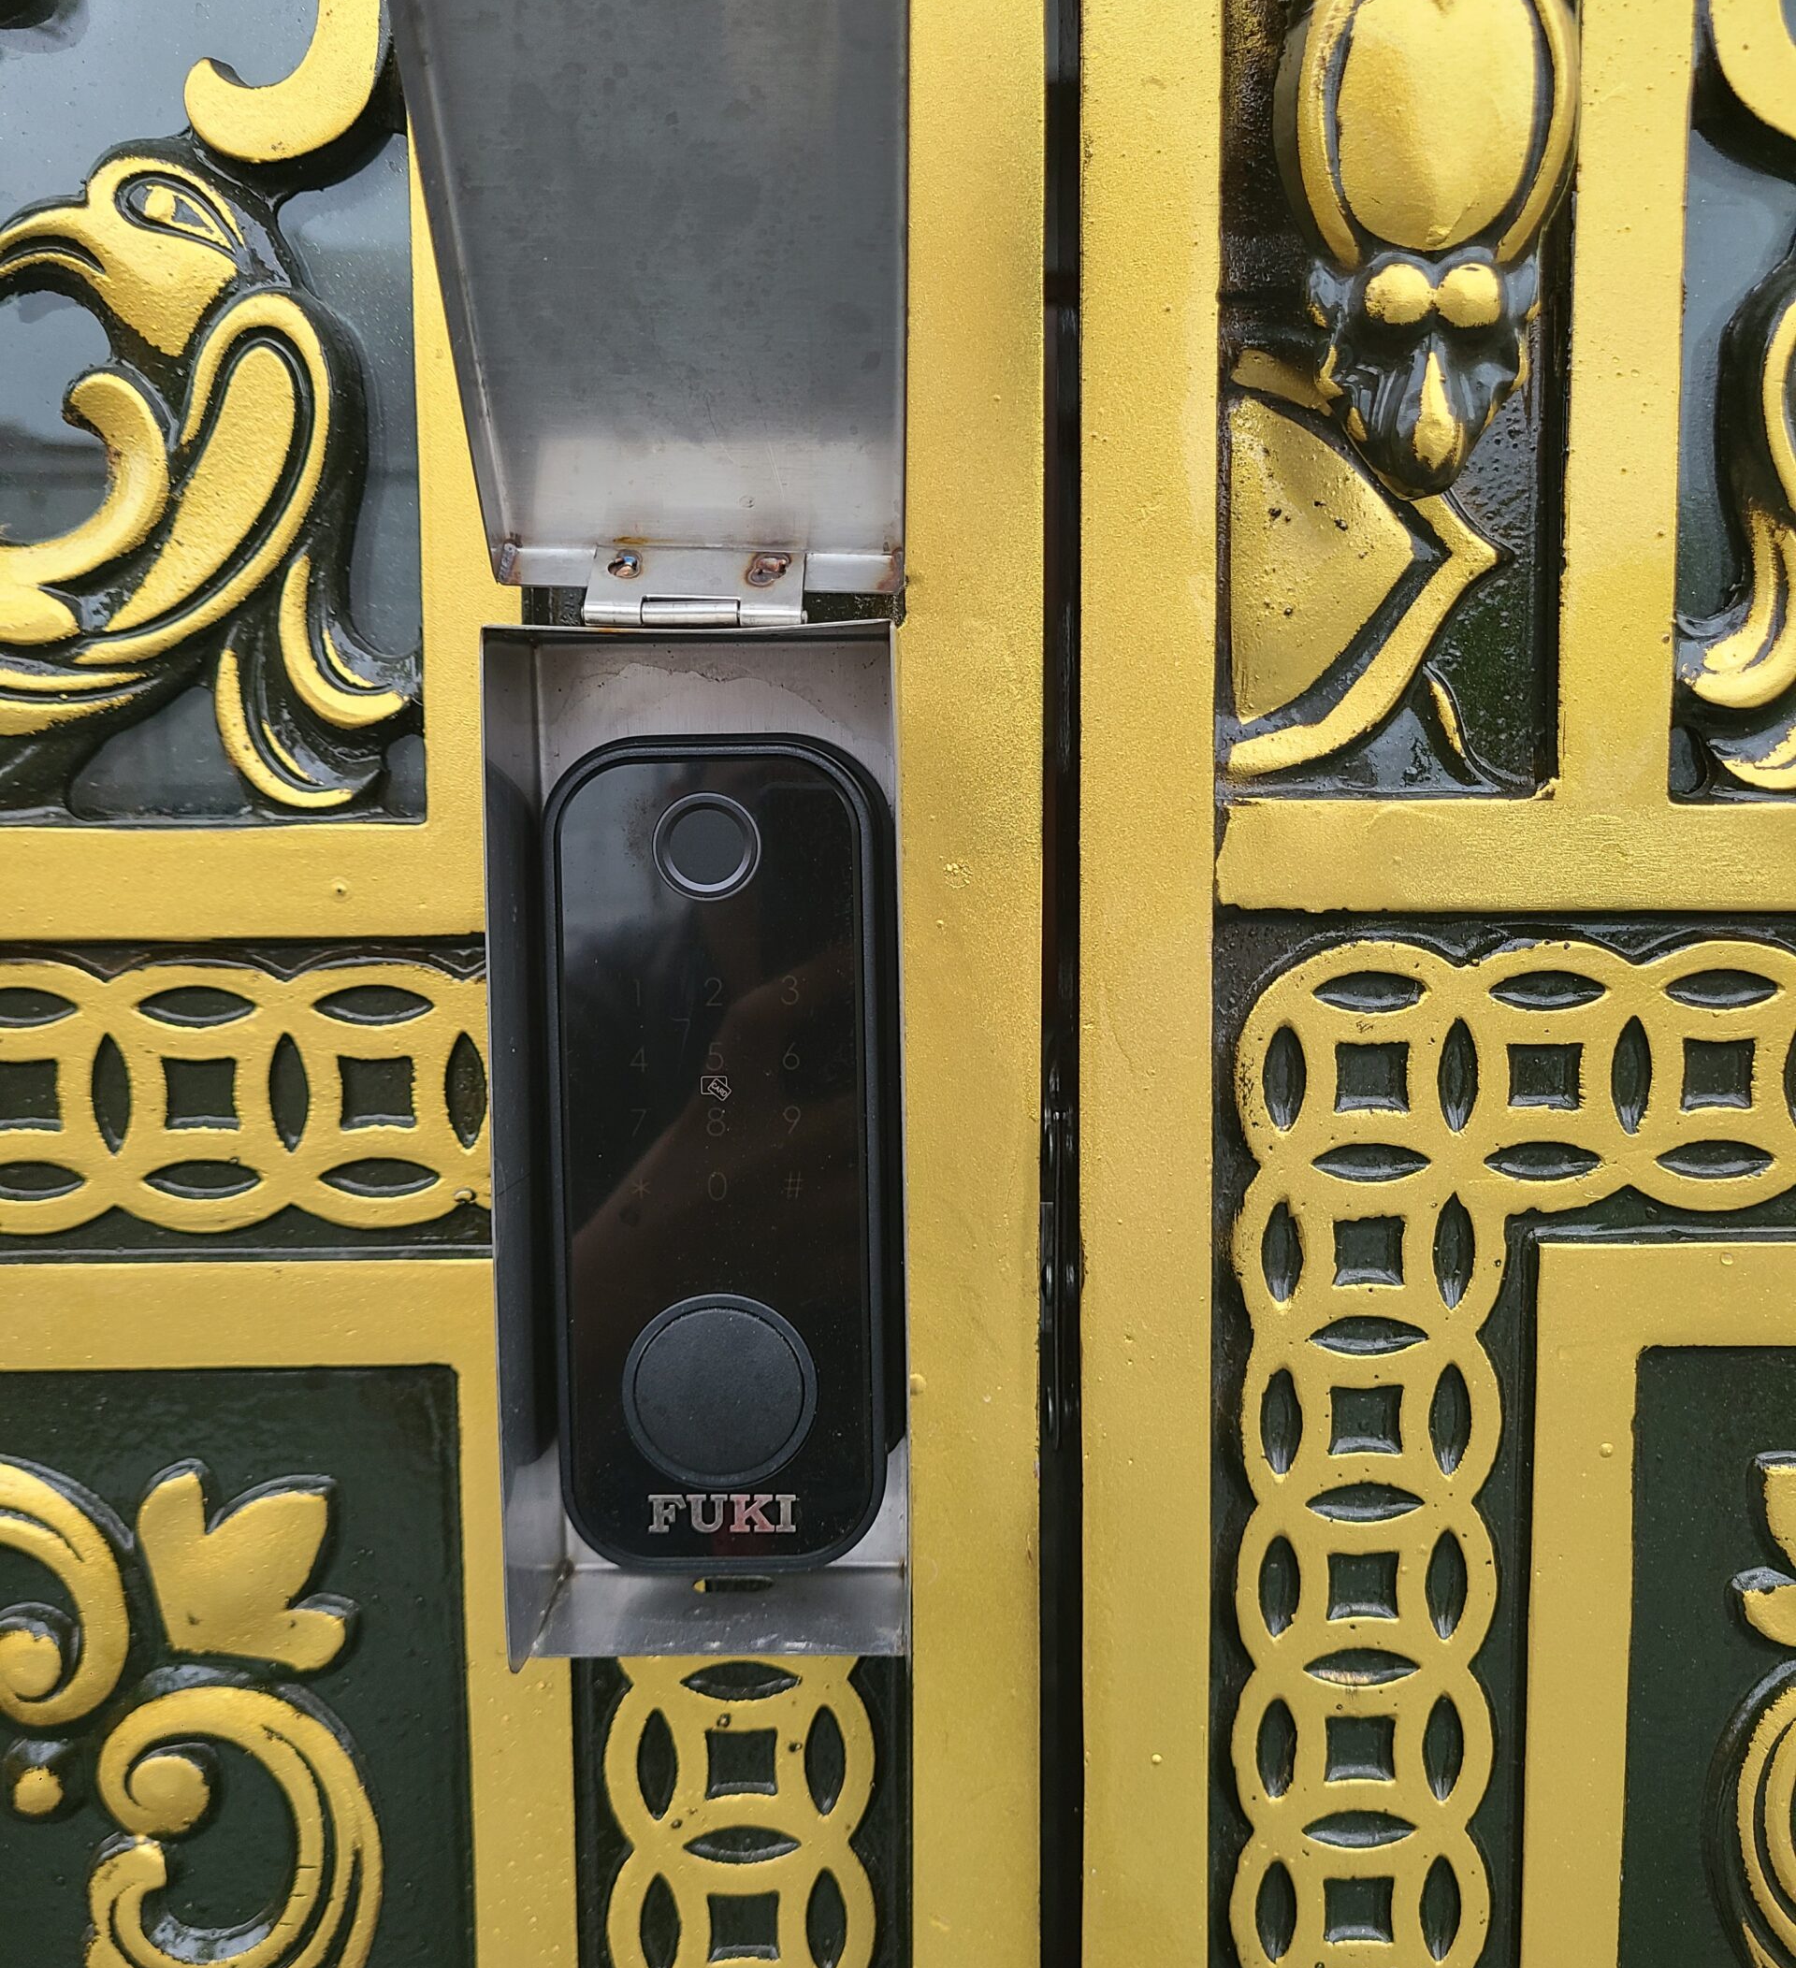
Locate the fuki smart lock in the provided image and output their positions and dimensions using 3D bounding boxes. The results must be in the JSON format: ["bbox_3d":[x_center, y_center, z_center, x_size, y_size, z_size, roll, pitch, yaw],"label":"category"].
[{"bbox_3d":[-0.037,0.037,0.409,0.073,0.182,0.036,-1,4,2],"label":"fuki smart lock"}]

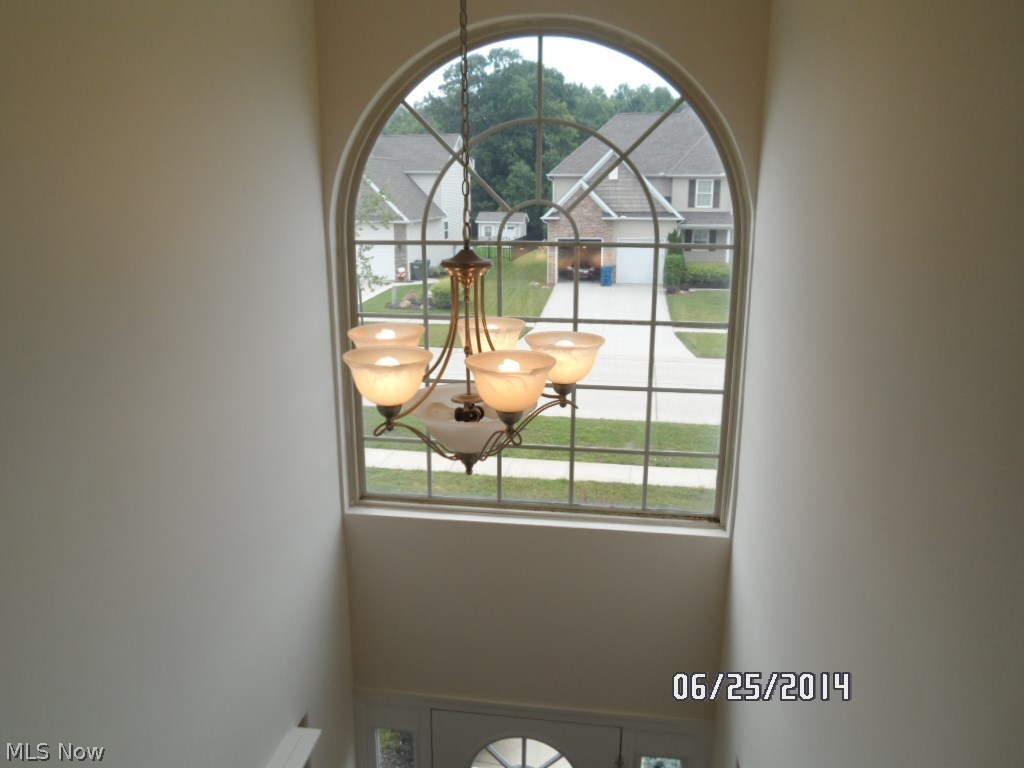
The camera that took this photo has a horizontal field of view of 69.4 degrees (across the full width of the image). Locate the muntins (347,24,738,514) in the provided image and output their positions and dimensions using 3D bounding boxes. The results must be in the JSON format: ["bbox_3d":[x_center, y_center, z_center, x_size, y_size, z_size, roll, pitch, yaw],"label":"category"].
[{"bbox_3d":[0.108,-0.396,3.117,1.645,2.000,0.045,2,14,8],"label":"muntins"}]

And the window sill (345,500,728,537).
[{"bbox_3d":[0.092,0.606,3.338,1.720,0.040,0.095,2,14,8],"label":"window sill"}]

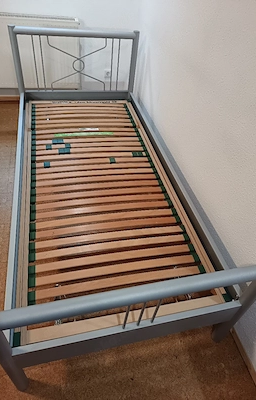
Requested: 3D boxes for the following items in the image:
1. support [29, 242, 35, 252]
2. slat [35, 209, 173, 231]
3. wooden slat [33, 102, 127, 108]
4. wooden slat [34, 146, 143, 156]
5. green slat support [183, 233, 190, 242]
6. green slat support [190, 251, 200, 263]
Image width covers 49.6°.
[{"bbox_3d":[-0.456,0.226,1.321,0.036,0.025,0.055,-5,46,-14],"label":"support"},{"bbox_3d":[-0.108,0.098,1.498,0.765,0.021,0.038,-5,46,-14],"label":"slat"},{"bbox_3d":[-0.399,-0.805,2.358,0.750,0.022,0.037,-5,47,-14],"label":"wooden slat"},{"bbox_3d":[-0.255,-0.345,1.925,0.750,0.022,0.037,-5,47,-14],"label":"wooden slat"},{"bbox_3d":[0.314,0.200,1.473,0.036,0.025,0.055,-5,46,-14],"label":"green slat support"},{"bbox_3d":[0.340,0.288,1.399,0.035,0.030,0.050,-5,47,-14],"label":"green slat support"}]

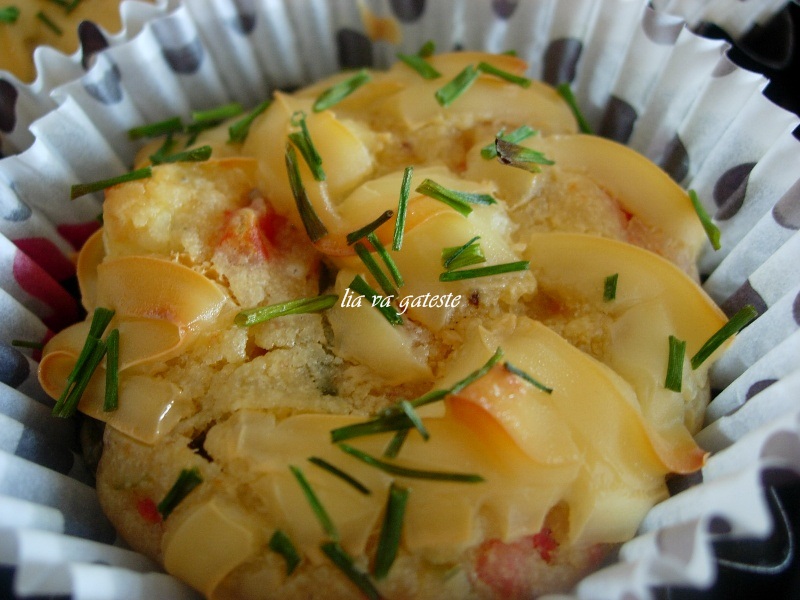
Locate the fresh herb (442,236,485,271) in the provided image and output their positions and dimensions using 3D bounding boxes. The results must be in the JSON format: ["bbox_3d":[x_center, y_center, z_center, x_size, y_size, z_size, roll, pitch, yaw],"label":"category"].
[{"bbox_3d":[0.009,-0.006,0.124,0.006,0.002,0.004,-12,58,-7],"label":"fresh herb"}]

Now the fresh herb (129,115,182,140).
[{"bbox_3d":[-0.042,-0.030,0.151,0.009,0.002,0.002,-22,49,-20],"label":"fresh herb"}]

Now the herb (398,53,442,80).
[{"bbox_3d":[0.003,-0.044,0.163,0.002,0.002,0.012,-23,43,-26],"label":"herb"}]

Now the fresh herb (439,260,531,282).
[{"bbox_3d":[0.012,-0.004,0.123,0.013,0.001,0.001,-10,62,-7],"label":"fresh herb"}]

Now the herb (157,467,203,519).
[{"bbox_3d":[-0.027,0.024,0.108,0.002,0.001,0.006,33,73,20],"label":"herb"}]

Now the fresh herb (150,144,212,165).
[{"bbox_3d":[-0.036,-0.024,0.145,0.009,0.001,0.002,-12,60,-2],"label":"fresh herb"}]

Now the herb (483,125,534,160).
[{"bbox_3d":[0.018,-0.026,0.143,0.011,0.001,0.002,-27,53,-23],"label":"herb"}]

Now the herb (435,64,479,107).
[{"bbox_3d":[0.010,-0.038,0.155,0.002,0.002,0.010,34,63,19],"label":"herb"}]

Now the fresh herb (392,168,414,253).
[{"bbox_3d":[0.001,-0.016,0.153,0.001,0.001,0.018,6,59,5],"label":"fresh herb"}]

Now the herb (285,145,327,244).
[{"bbox_3d":[-0.015,-0.016,0.133,0.002,0.002,0.017,-18,69,-7],"label":"herb"}]

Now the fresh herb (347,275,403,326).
[{"bbox_3d":[-0.003,0.000,0.120,0.002,0.001,0.008,-41,74,-14],"label":"fresh herb"}]

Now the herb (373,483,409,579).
[{"bbox_3d":[-0.001,0.031,0.118,0.002,0.002,0.013,9,56,8],"label":"herb"}]

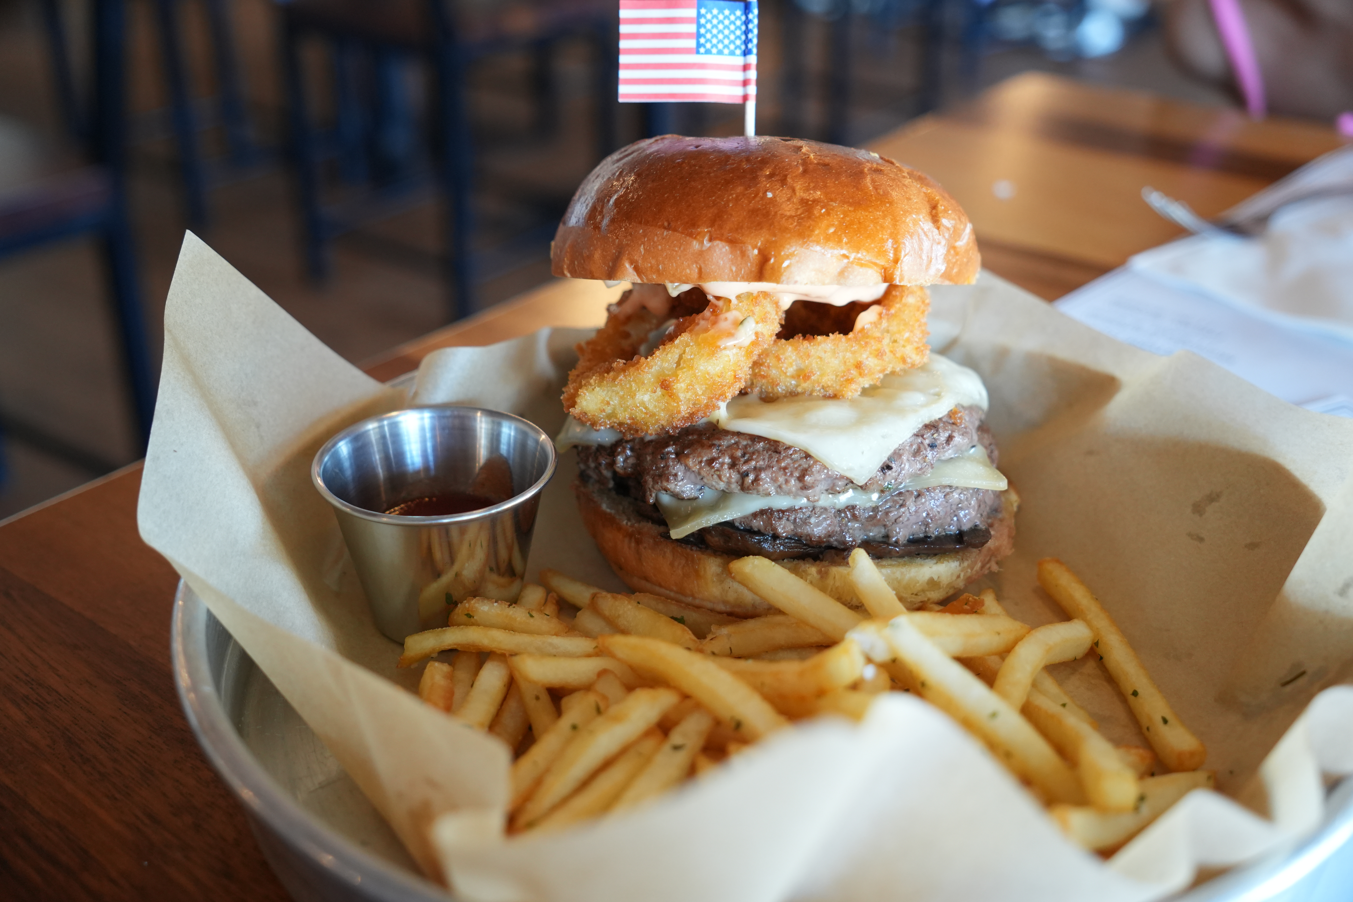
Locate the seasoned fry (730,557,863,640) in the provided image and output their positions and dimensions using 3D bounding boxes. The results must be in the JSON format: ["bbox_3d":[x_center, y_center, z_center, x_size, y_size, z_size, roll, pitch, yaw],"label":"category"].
[{"bbox_3d":[0.033,0.038,0.363,0.049,0.007,0.007,27,38,29],"label":"seasoned fry"}]

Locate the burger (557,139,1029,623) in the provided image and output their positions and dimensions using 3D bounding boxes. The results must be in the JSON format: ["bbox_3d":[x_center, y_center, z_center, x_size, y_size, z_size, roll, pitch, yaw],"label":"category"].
[{"bbox_3d":[0.027,-0.028,0.414,0.123,0.121,0.121,-1,28,0],"label":"burger"}]

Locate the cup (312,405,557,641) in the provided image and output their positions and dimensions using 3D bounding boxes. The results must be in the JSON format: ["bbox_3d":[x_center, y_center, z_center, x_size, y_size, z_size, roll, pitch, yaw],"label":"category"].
[{"bbox_3d":[-0.063,0.022,0.399,0.062,0.045,0.062,1,29,-1],"label":"cup"}]

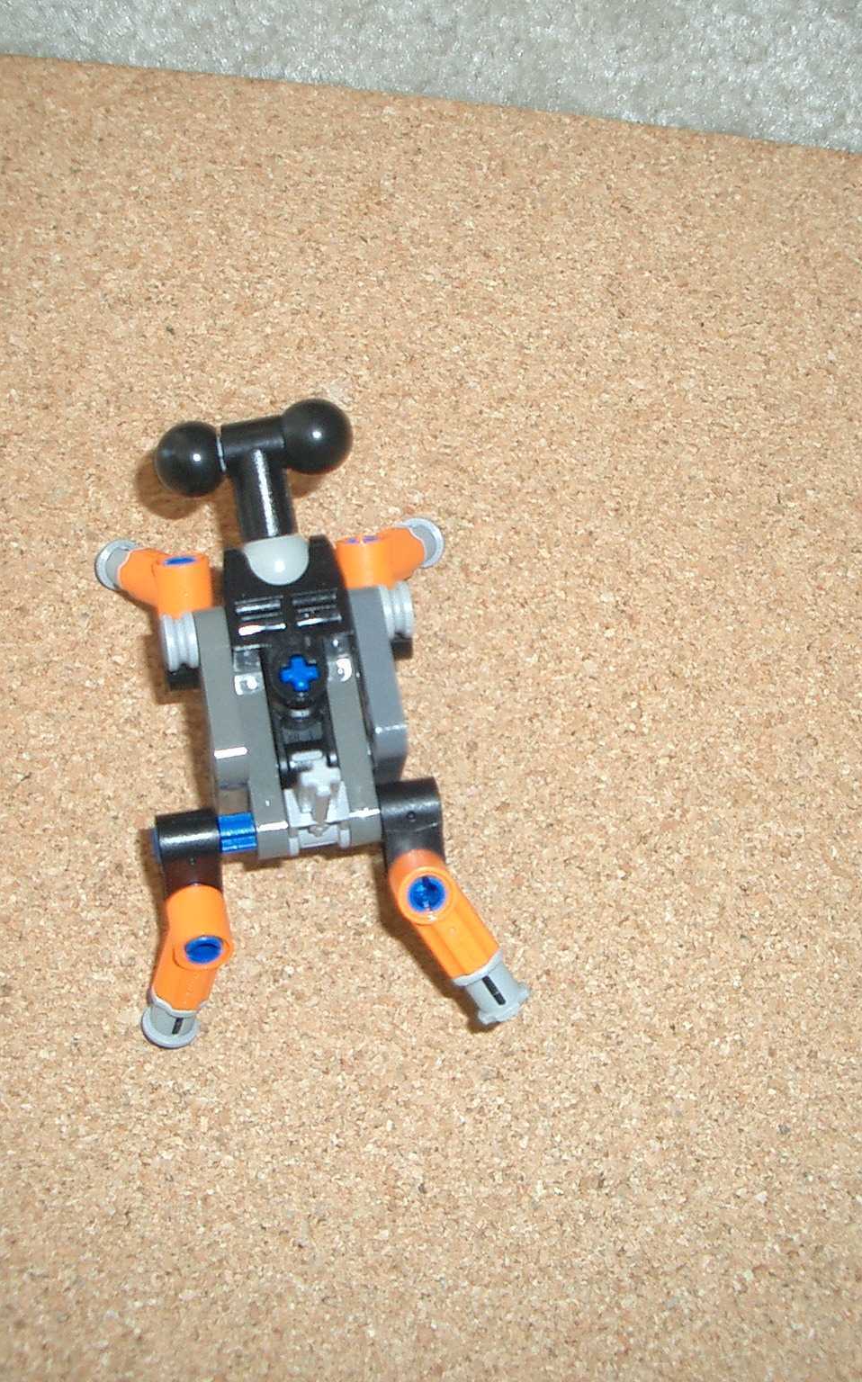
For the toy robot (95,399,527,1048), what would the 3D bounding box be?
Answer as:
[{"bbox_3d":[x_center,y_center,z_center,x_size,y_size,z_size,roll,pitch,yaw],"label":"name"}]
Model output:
[{"bbox_3d":[-0.018,0.005,0.245,0.052,0.035,0.085,-6,62,-5],"label":"toy robot"}]

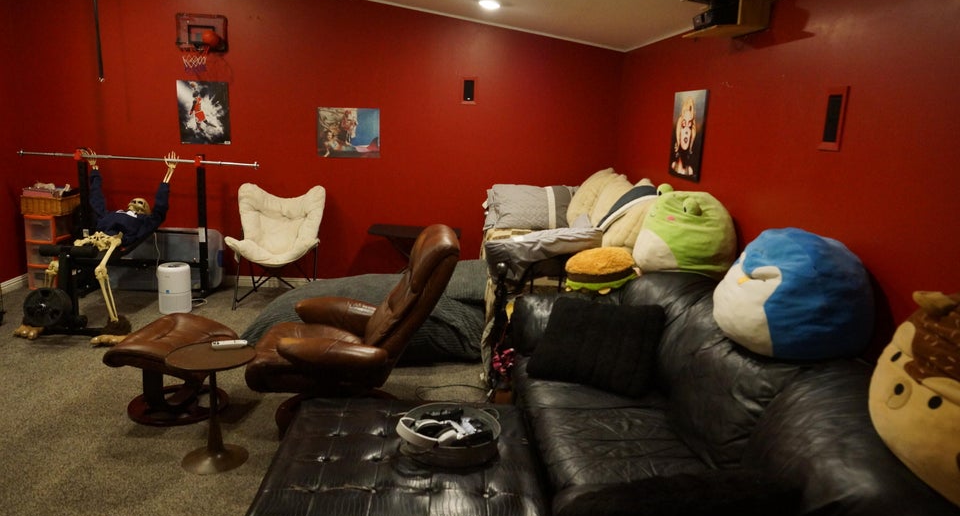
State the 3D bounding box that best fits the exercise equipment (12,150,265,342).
[{"bbox_3d":[-2.624,-0.153,4.590,1.790,1.172,1.255,2,12,-5],"label":"exercise equipment"}]

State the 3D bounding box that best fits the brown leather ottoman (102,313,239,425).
[{"bbox_3d":[-1.514,0.553,3.295,0.535,0.444,0.574,3,12,1],"label":"brown leather ottoman"}]

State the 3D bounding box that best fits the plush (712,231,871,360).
[{"bbox_3d":[1.131,0.124,2.340,0.490,0.482,0.535,-1,13,-16],"label":"plush"}]

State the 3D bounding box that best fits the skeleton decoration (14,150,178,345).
[{"bbox_3d":[-2.675,-0.153,4.563,0.765,1.178,1.270,2,12,-5],"label":"skeleton decoration"}]

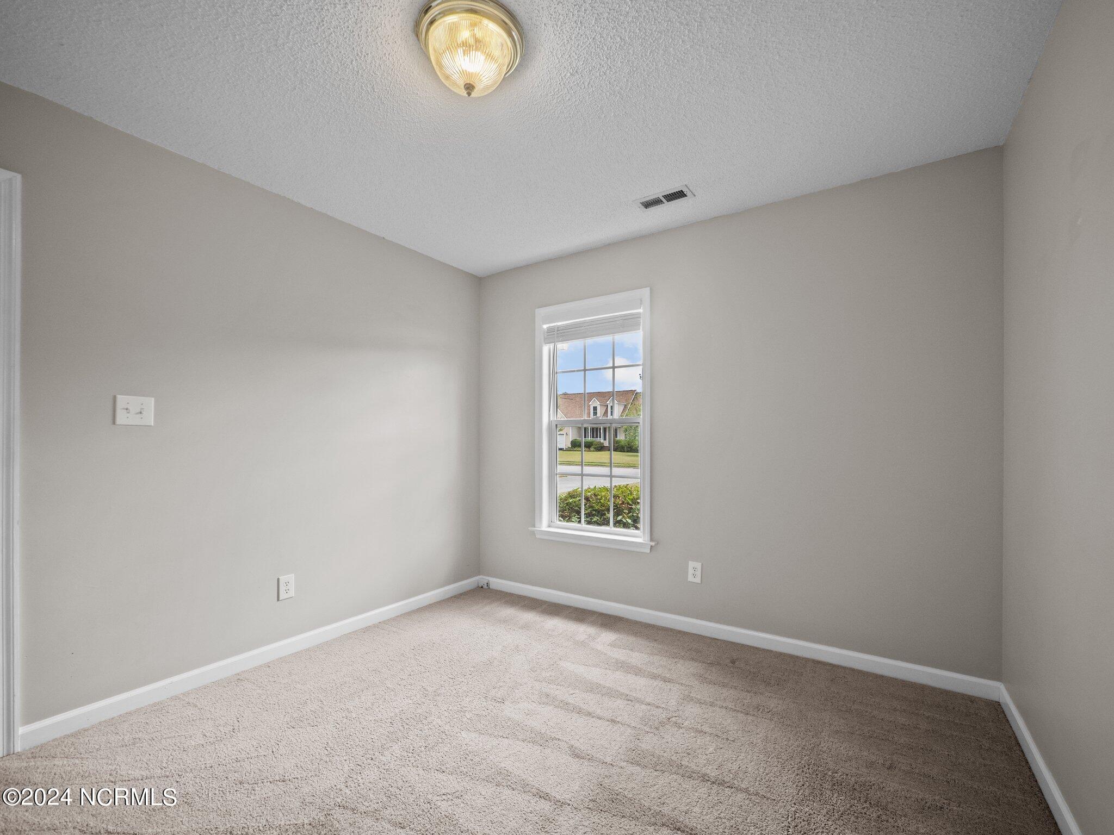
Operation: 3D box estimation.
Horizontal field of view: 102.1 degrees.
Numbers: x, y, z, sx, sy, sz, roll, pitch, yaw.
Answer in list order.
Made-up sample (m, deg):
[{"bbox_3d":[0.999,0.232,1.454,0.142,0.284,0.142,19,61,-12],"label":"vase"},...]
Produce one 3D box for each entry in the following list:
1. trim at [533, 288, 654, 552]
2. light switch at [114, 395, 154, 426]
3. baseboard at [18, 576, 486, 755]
[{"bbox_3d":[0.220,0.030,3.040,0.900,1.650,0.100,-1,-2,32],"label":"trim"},{"bbox_3d":[-1.791,-0.028,1.912,0.020,0.125,0.121,-1,-2,36],"label":"light switch"},{"bbox_3d":[-1.287,1.241,2.595,0.017,0.088,2.330,-2,-4,36],"label":"baseboard"}]

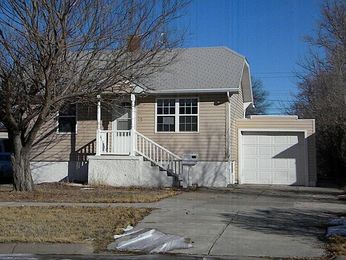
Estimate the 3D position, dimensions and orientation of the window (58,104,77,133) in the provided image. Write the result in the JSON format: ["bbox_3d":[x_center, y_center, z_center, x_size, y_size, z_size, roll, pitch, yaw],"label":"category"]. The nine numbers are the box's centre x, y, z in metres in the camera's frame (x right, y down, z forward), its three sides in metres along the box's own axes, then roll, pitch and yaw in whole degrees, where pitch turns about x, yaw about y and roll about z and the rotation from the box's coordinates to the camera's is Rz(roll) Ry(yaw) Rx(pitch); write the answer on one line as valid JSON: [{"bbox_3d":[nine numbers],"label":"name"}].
[{"bbox_3d":[-4.096,-0.426,21.453,0.818,1.169,0.120,0,-2,11],"label":"window"}]

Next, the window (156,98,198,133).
[{"bbox_3d":[0.175,-0.523,20.587,1.654,1.335,0.120,0,-2,11],"label":"window"}]

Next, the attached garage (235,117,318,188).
[{"bbox_3d":[4.647,0.963,24.744,3.085,2.746,6.300,0,-2,11],"label":"attached garage"}]

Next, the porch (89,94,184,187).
[{"bbox_3d":[-1.213,0.384,20.088,3.467,3.226,1.400,0,-2,11],"label":"porch"}]

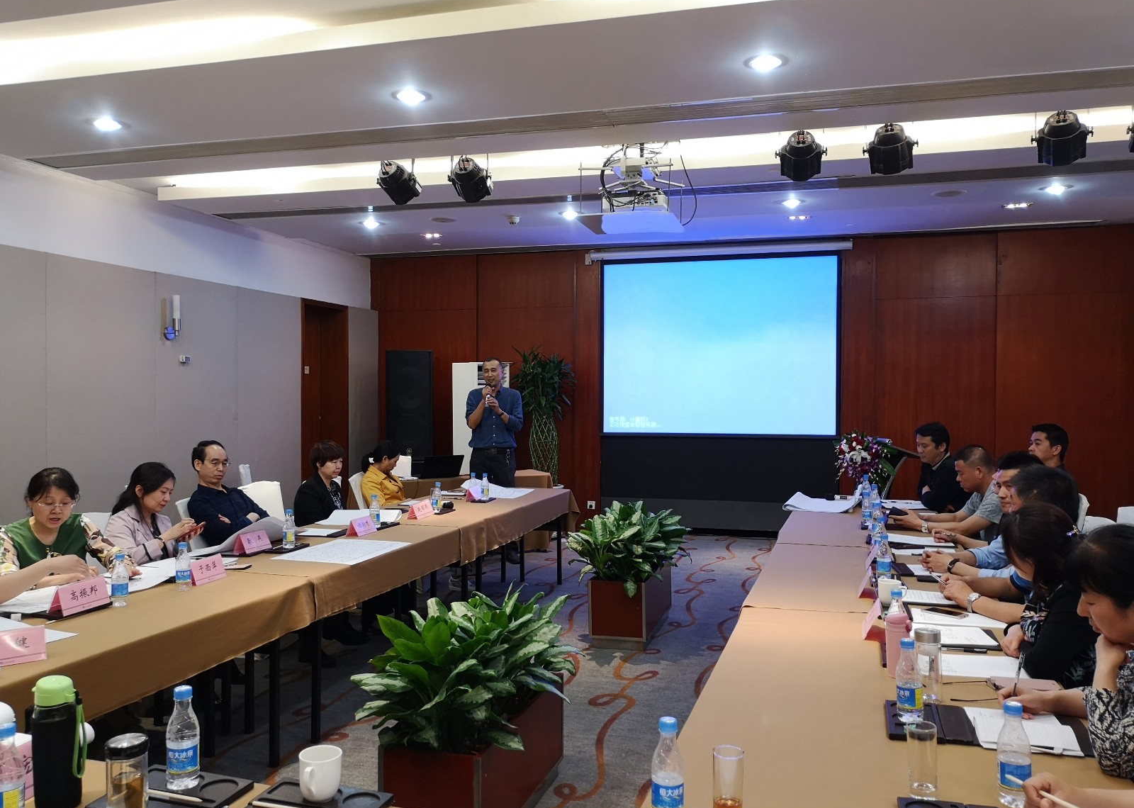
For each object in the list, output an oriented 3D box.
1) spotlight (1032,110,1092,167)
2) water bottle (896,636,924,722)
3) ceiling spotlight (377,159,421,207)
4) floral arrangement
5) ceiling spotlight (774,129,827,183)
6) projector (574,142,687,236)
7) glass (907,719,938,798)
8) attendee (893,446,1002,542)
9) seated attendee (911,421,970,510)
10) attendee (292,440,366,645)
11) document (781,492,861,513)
[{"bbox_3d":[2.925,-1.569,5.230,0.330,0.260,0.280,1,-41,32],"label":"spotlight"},{"bbox_3d":[0.793,0.635,2.043,0.058,0.183,0.058,1,1,18],"label":"water bottle"},{"bbox_3d":[-1.167,-1.537,6.150,0.310,0.270,0.280,0,-25,15],"label":"ceiling spotlight"},{"bbox_3d":[2.419,0.444,7.200,0.500,0.460,0.400,1,1,30],"label":"floral arrangement"},{"bbox_3d":[1.462,-1.551,5.520,0.310,0.270,0.270,0,-40,15],"label":"ceiling spotlight"},{"bbox_3d":[0.449,-1.516,6.136,0.680,0.570,0.620,1,1,13],"label":"projector"},{"bbox_3d":[0.677,0.675,1.677,0.054,0.130,0.054,1,1,18],"label":"glass"},{"bbox_3d":[2.245,0.832,4.977,0.820,1.220,0.500,1,1,18],"label":"attendee"},{"bbox_3d":[2.505,0.773,5.901,0.750,1.320,0.520,0,1,4],"label":"seated attendee"},{"bbox_3d":[-1.450,0.835,5.600,0.720,1.200,0.500,1,1,30],"label":"attendee"},{"bbox_3d":[1.802,0.673,6.201,0.530,0.100,0.620,1,1,17],"label":"document"}]

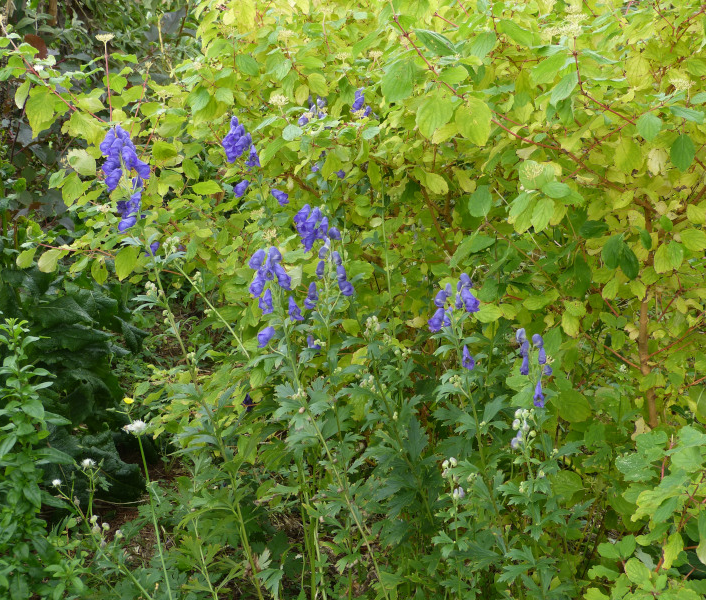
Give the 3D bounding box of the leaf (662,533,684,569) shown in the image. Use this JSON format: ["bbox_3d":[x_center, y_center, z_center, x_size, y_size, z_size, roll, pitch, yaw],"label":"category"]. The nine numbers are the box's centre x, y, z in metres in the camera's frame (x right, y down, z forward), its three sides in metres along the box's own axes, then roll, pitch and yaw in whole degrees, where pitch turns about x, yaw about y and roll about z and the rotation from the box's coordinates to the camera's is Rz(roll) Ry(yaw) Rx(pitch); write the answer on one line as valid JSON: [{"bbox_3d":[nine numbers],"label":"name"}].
[{"bbox_3d":[0.453,0.355,1.900,0.025,0.052,0.016,18,-6,14],"label":"leaf"}]

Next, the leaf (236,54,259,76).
[{"bbox_3d":[-0.197,-0.437,2.500,0.045,0.043,0.024,8,24,3],"label":"leaf"}]

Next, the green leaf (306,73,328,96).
[{"bbox_3d":[-0.060,-0.362,2.250,0.047,0.032,0.015,34,-14,10],"label":"green leaf"}]

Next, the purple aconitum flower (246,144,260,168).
[{"bbox_3d":[-0.168,-0.241,2.250,0.022,0.037,0.024,-1,11,-6],"label":"purple aconitum flower"}]

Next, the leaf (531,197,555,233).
[{"bbox_3d":[0.313,-0.139,2.200,0.035,0.062,0.018,19,-16,11],"label":"leaf"}]

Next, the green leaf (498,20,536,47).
[{"bbox_3d":[0.275,-0.447,2.250,0.069,0.037,0.018,30,-17,11],"label":"green leaf"}]

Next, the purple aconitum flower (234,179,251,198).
[{"bbox_3d":[-0.214,-0.216,2.600,0.029,0.037,0.025,24,7,-26],"label":"purple aconitum flower"}]

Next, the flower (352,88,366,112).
[{"bbox_3d":[0.010,-0.351,2.350,0.025,0.042,0.025,17,6,24],"label":"flower"}]

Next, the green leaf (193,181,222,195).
[{"bbox_3d":[-0.282,-0.218,2.600,0.054,0.025,0.028,0,26,0],"label":"green leaf"}]

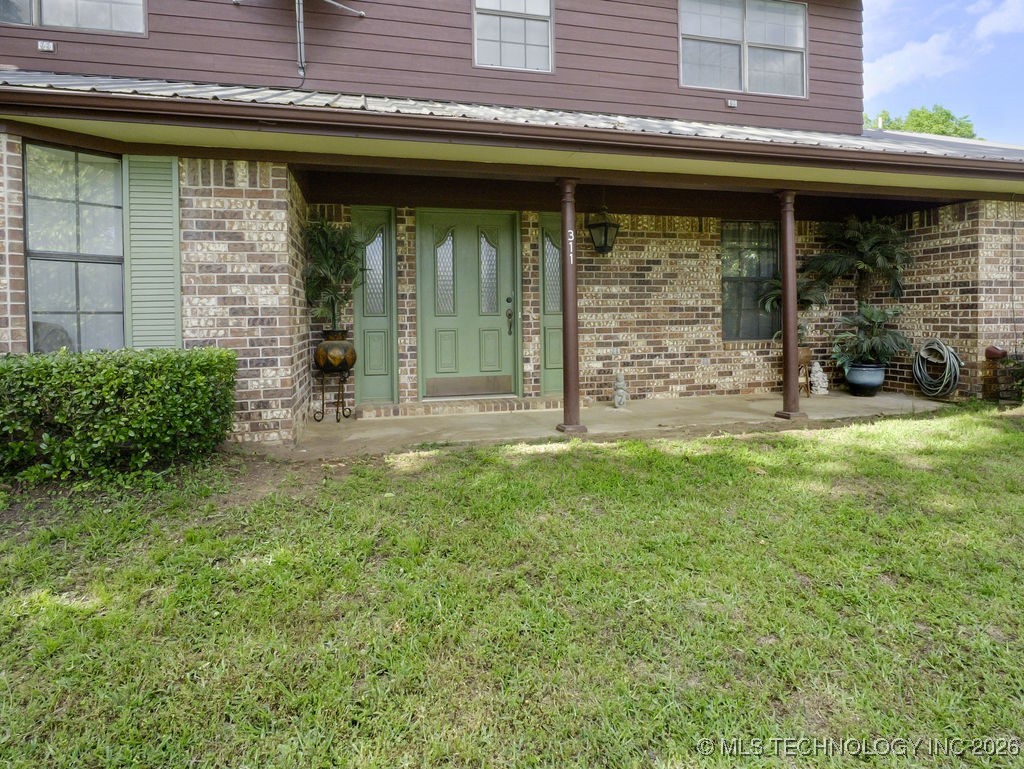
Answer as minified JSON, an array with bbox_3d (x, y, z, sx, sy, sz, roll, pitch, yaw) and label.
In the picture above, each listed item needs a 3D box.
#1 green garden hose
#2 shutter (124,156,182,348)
[{"bbox_3d":[4.848,-0.182,6.070,0.180,0.670,0.440,-1,2,-12],"label":"green garden hose"},{"bbox_3d":[-2.591,-0.903,3.850,0.355,1.480,0.035,-1,2,-12],"label":"shutter"}]

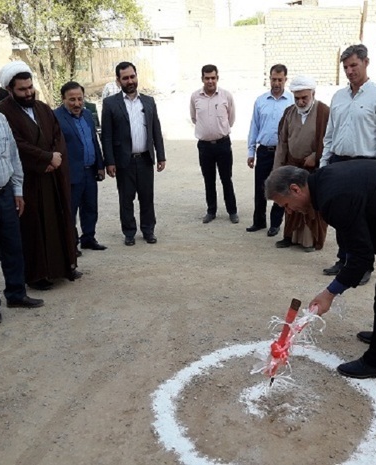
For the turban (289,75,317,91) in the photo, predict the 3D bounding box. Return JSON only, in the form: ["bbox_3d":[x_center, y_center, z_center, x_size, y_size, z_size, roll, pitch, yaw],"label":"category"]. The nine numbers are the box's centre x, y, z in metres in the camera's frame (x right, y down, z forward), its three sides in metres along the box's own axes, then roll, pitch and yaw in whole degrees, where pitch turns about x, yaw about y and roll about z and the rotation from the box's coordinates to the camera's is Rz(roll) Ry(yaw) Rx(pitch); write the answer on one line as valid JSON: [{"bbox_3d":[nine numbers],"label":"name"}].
[{"bbox_3d":[1.012,-1.301,4.439,0.240,0.170,0.260,5,31,21],"label":"turban"}]

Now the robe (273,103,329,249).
[{"bbox_3d":[1.091,-0.547,4.784,0.530,1.380,0.380,5,19,19],"label":"robe"}]

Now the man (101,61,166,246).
[{"bbox_3d":[-0.538,-0.762,5.041,0.590,1.790,0.350,-6,18,-14],"label":"man"}]

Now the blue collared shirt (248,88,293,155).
[{"bbox_3d":[0.876,-1.118,5.149,0.510,0.660,0.290,4,18,16],"label":"blue collared shirt"}]

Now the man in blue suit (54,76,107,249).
[{"bbox_3d":[-1.072,-0.594,4.830,0.540,1.630,0.370,-13,21,-32],"label":"man in blue suit"}]

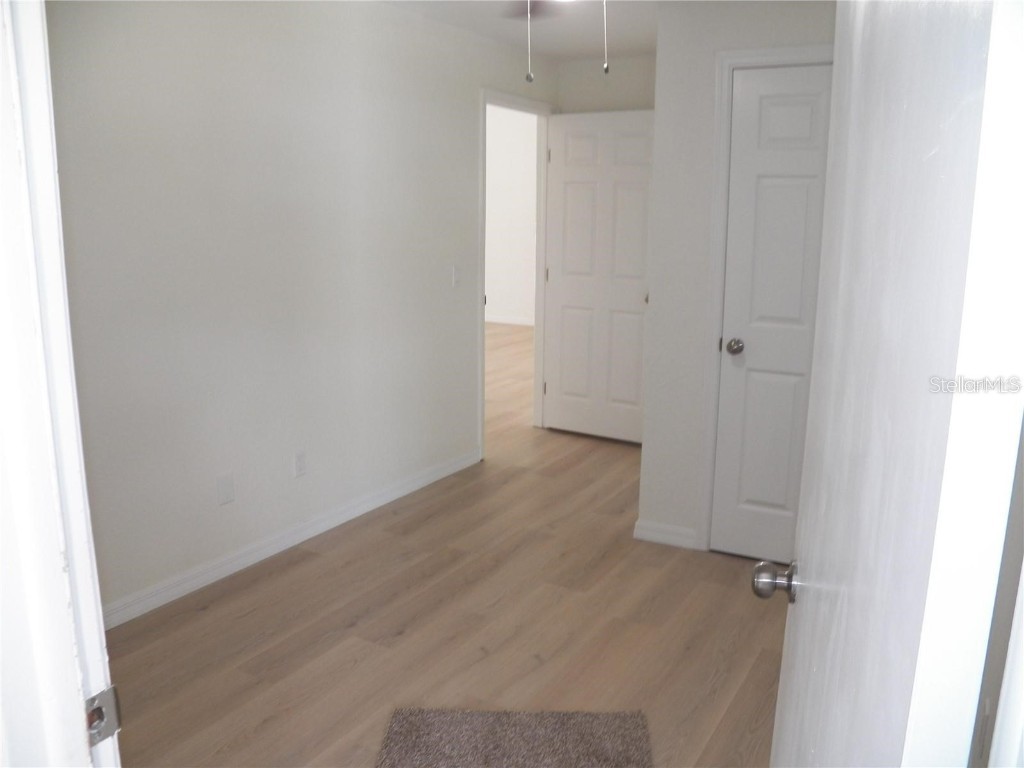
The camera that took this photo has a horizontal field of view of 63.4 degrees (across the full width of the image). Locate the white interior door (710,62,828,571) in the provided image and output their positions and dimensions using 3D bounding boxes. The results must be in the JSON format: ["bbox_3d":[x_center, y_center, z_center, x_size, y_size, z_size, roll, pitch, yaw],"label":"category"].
[{"bbox_3d":[1.090,-0.241,3.391,0.457,2.025,0.036,6,13,25],"label":"white interior door"}]

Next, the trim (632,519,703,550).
[{"bbox_3d":[0.701,0.677,3.749,0.302,0.087,0.015,6,13,25],"label":"trim"}]

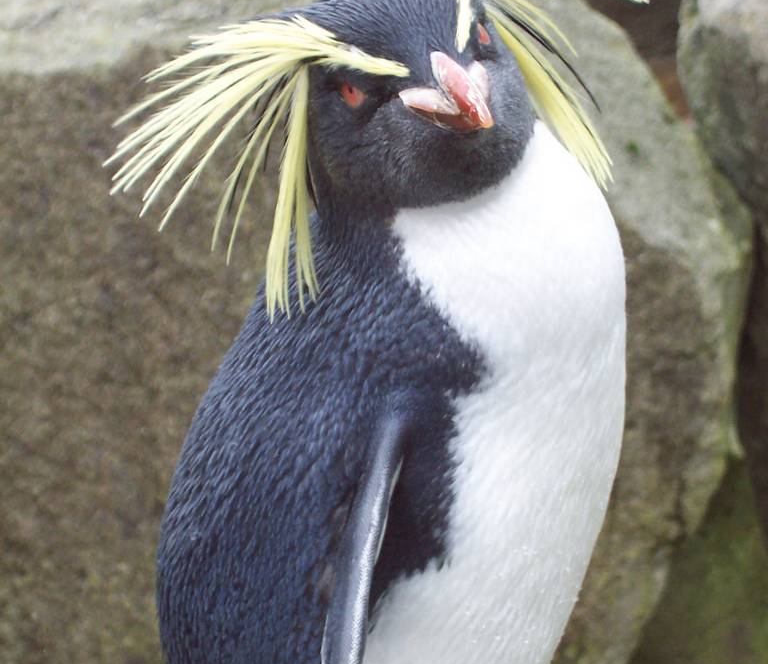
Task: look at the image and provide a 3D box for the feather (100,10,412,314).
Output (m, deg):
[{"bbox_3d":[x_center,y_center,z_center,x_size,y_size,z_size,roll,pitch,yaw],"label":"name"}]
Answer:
[{"bbox_3d":[-0.046,-0.062,1.200,0.102,0.095,0.060,-23,22,-19],"label":"feather"}]

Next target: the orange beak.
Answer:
[{"bbox_3d":[0.025,-0.084,1.155,0.031,0.023,0.041,-25,34,-14],"label":"orange beak"}]

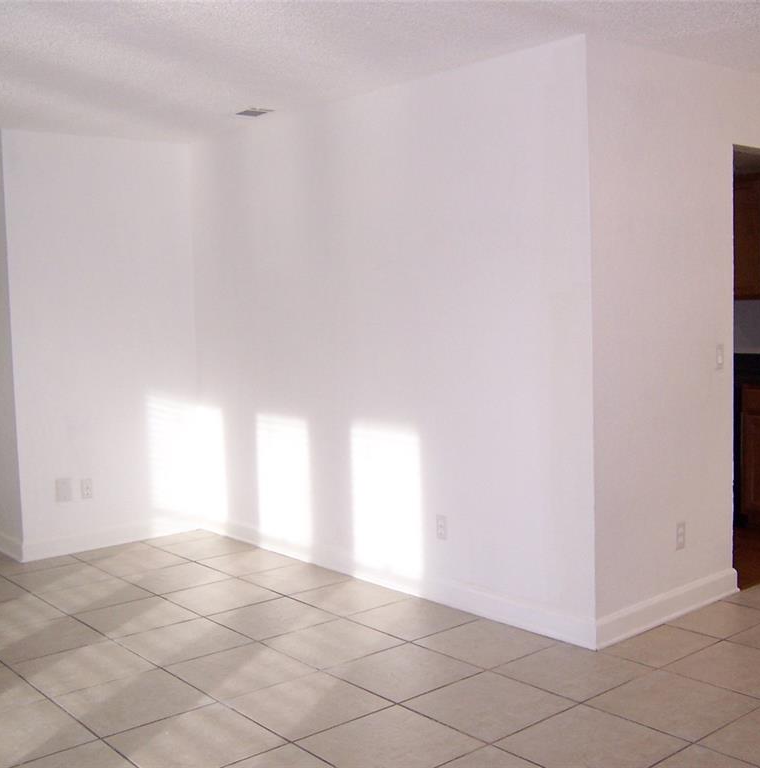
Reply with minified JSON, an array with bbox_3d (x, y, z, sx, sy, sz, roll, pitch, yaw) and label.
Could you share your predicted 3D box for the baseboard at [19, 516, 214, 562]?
[{"bbox_3d":[-1.605,0.922,5.963,1.190,0.122,0.024,-5,6,-40],"label":"baseboard"}]

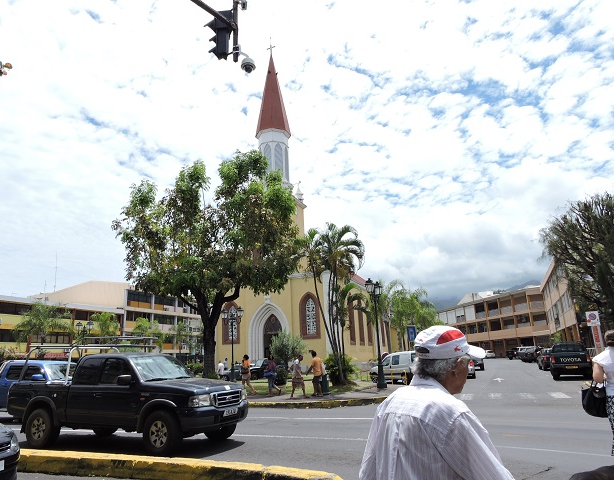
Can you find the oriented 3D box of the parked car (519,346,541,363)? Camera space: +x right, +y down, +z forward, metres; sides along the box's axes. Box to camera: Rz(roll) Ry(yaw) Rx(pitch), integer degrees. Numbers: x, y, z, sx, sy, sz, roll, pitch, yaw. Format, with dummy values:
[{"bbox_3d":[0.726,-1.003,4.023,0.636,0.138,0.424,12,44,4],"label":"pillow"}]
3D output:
[{"bbox_3d":[25.359,12.956,50.473,1.760,1.720,4.500,-7,-16,19],"label":"parked car"}]

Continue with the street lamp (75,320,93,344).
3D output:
[{"bbox_3d":[-15.876,8.179,31.347,1.500,4.886,0.500,-9,-17,23],"label":"street lamp"}]

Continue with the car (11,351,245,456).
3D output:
[{"bbox_3d":[-3.620,3.161,8.900,4.980,1.780,1.770,-9,-17,24],"label":"car"}]

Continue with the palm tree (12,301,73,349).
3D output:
[{"bbox_3d":[-18.653,7.424,30.671,4.200,6.204,4.200,-9,-17,23],"label":"palm tree"}]

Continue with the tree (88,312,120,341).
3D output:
[{"bbox_3d":[-17.130,9.112,37.159,2.900,6.297,2.900,-9,-17,23],"label":"tree"}]

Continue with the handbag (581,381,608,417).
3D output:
[{"bbox_3d":[2.871,1.587,4.400,0.310,0.370,0.160,-9,-17,27],"label":"handbag"}]

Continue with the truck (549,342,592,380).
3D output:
[{"bbox_3d":[14.120,6.581,24.163,1.770,1.780,5.200,-10,-17,26],"label":"truck"}]

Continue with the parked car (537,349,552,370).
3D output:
[{"bbox_3d":[16.852,8.049,30.317,1.700,1.430,4.200,-8,-16,23],"label":"parked car"}]

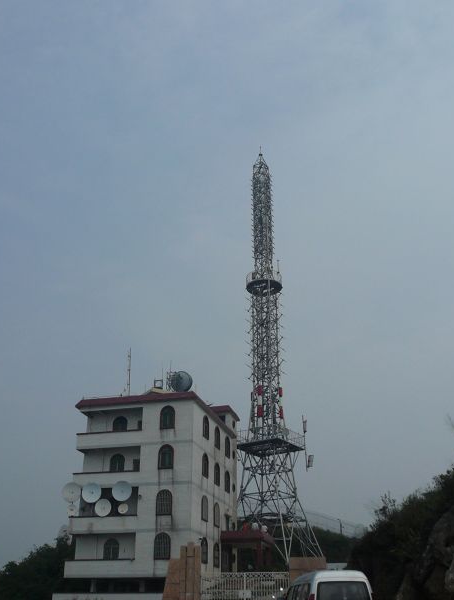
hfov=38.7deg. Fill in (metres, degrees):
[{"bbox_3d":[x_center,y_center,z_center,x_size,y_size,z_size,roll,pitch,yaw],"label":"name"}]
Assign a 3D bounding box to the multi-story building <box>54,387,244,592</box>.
[{"bbox_3d":[-6.055,18.685,60.730,11.344,18.026,16.576,-7,-27,13],"label":"multi-story building"}]

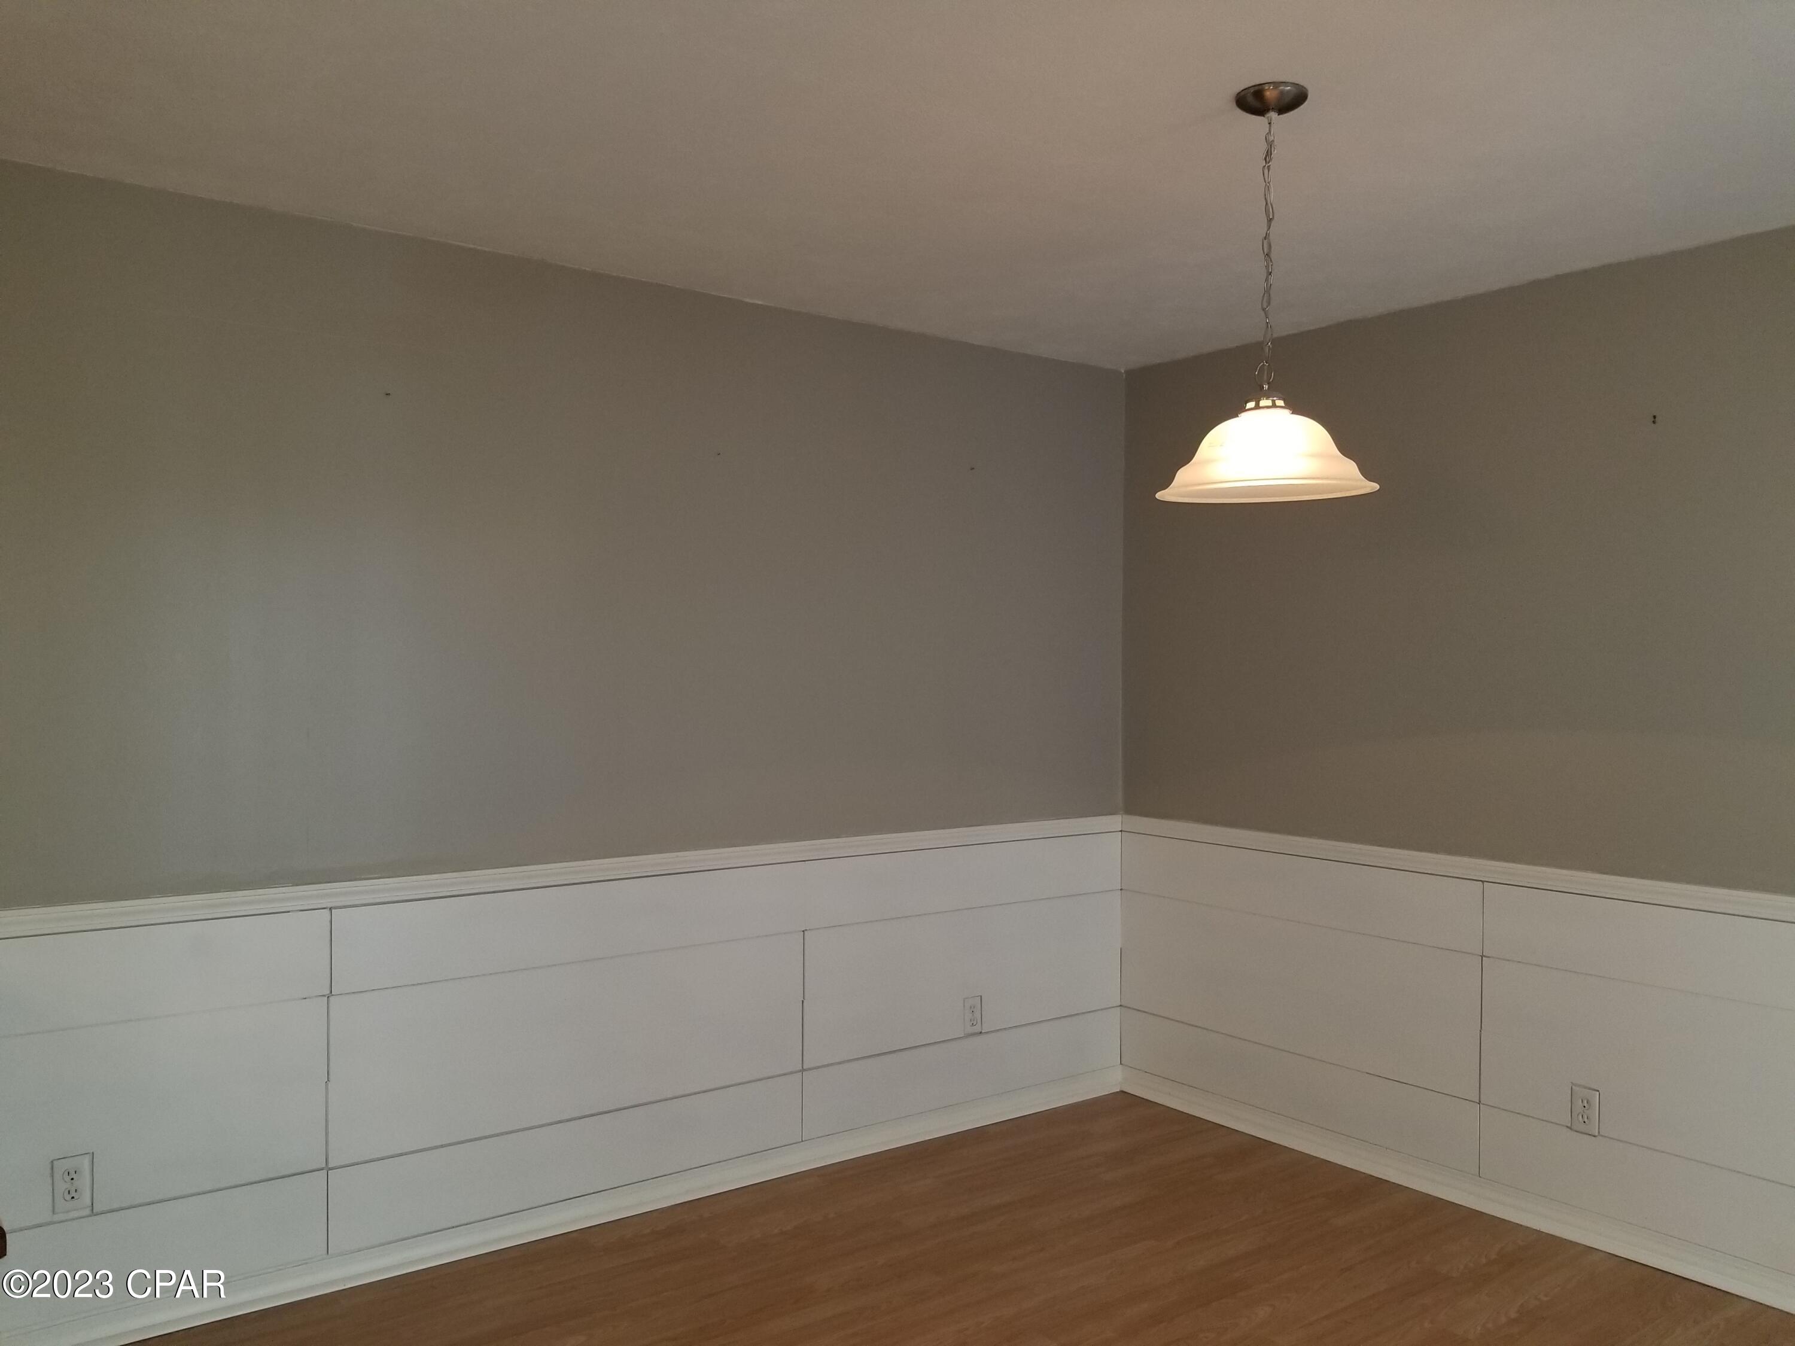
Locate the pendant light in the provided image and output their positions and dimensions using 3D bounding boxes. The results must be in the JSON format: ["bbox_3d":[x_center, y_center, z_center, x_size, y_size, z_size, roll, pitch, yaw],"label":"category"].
[{"bbox_3d":[0.655,-0.668,2.373,0.380,0.695,0.380,0,0,0],"label":"pendant light"}]

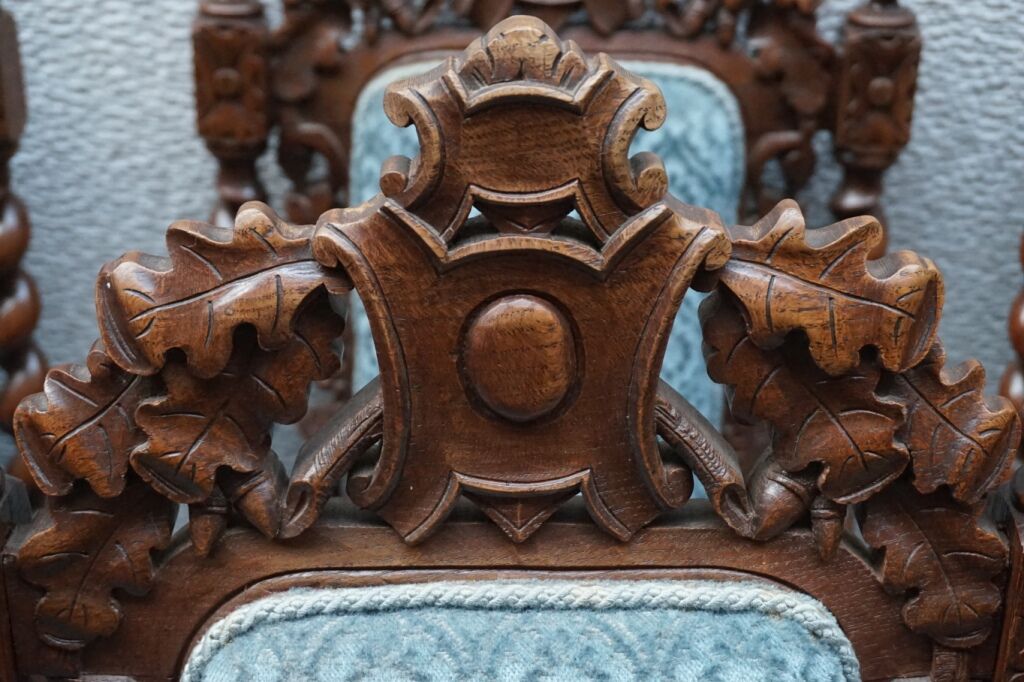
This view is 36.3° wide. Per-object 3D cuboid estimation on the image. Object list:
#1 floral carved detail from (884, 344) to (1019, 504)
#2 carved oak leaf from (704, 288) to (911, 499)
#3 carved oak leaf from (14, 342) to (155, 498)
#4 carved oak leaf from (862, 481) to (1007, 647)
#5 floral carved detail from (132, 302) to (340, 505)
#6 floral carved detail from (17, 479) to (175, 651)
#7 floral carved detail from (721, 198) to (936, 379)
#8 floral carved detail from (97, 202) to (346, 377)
[{"bbox_3d":[0.199,0.038,0.710,0.054,0.068,0.036,0,20,0],"label":"floral carved detail"},{"bbox_3d":[0.131,0.026,0.710,0.088,0.091,0.036,0,20,0],"label":"carved oak leaf"},{"bbox_3d":[-0.193,0.036,0.709,0.057,0.066,0.036,0,20,0],"label":"carved oak leaf"},{"bbox_3d":[0.198,0.105,0.736,0.061,0.075,0.032,0,20,0],"label":"carved oak leaf"},{"bbox_3d":[-0.123,0.029,0.711,0.090,0.089,0.036,0,20,0],"label":"floral carved detail"},{"bbox_3d":[-0.195,0.105,0.736,0.068,0.079,0.032,0,20,0],"label":"floral carved detail"},{"bbox_3d":[0.137,-0.024,0.682,0.091,0.072,0.036,0,20,0],"label":"floral carved detail"},{"bbox_3d":[-0.124,-0.022,0.682,0.105,0.072,0.036,0,20,0],"label":"floral carved detail"}]

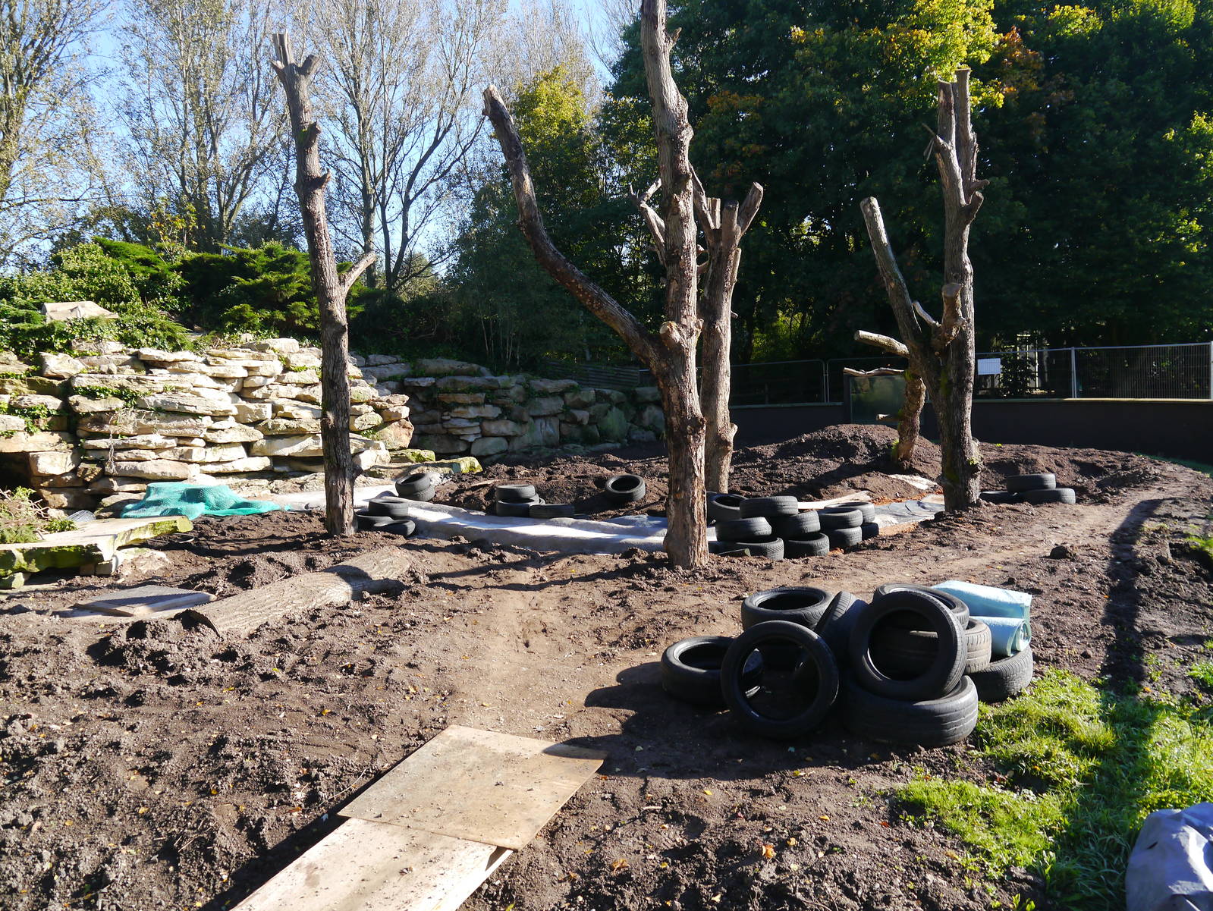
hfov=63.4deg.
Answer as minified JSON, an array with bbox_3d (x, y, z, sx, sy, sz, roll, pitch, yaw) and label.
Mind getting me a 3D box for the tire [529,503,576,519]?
[{"bbox_3d":[-0.748,0.768,13.600,0.635,0.185,0.635,-1,5,0],"label":"tire"}]

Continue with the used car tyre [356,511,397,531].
[{"bbox_3d":[-3.549,1.036,15.100,0.630,0.200,0.630,4,5,0],"label":"used car tyre"}]

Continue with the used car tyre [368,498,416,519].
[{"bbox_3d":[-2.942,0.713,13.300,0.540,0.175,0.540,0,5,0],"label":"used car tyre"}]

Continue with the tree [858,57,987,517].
[{"bbox_3d":[3.825,-2.023,11.900,1.480,5.250,1.100,-1,5,0],"label":"tree"}]

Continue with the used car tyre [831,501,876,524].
[{"bbox_3d":[3.057,0.725,12.300,0.630,0.200,0.630,-4,6,0],"label":"used car tyre"}]

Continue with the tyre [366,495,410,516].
[{"bbox_3d":[-3.032,0.690,13.600,0.580,0.175,0.580,1,6,0],"label":"tyre"}]

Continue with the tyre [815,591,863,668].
[{"bbox_3d":[1.313,1.103,5.750,0.200,0.620,0.620,31,0,12],"label":"tyre"}]

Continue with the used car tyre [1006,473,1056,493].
[{"bbox_3d":[5.492,0.358,12.700,0.610,0.190,0.610,-3,5,0],"label":"used car tyre"}]

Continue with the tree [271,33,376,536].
[{"bbox_3d":[-3.779,-2.242,13.092,1.403,6.630,1.000,0,4,0],"label":"tree"}]

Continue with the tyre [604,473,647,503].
[{"bbox_3d":[0.280,0.483,14.500,0.610,0.190,0.610,-13,31,8],"label":"tyre"}]

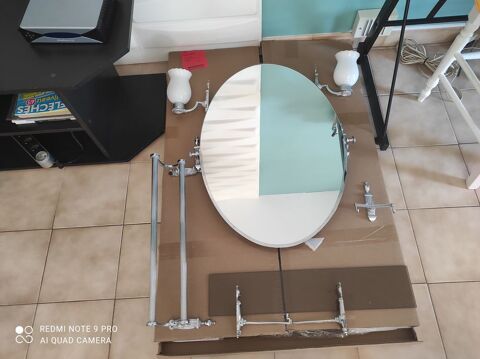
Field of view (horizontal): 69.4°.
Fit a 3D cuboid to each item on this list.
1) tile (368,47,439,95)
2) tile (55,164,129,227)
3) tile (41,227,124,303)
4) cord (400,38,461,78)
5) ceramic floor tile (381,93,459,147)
[{"bbox_3d":[0.883,-0.599,1.905,0.323,0.010,0.323,-3,65,1],"label":"tile"},{"bbox_3d":[-0.701,0.075,1.657,0.323,0.010,0.323,-3,65,1],"label":"tile"},{"bbox_3d":[-0.687,0.367,1.519,0.323,0.010,0.323,-3,65,1],"label":"tile"},{"bbox_3d":[1.035,-0.656,1.890,0.300,0.055,0.160,32,70,16],"label":"cord"},{"bbox_3d":[0.897,-0.307,1.768,0.323,0.010,0.323,-3,65,1],"label":"ceramic floor tile"}]

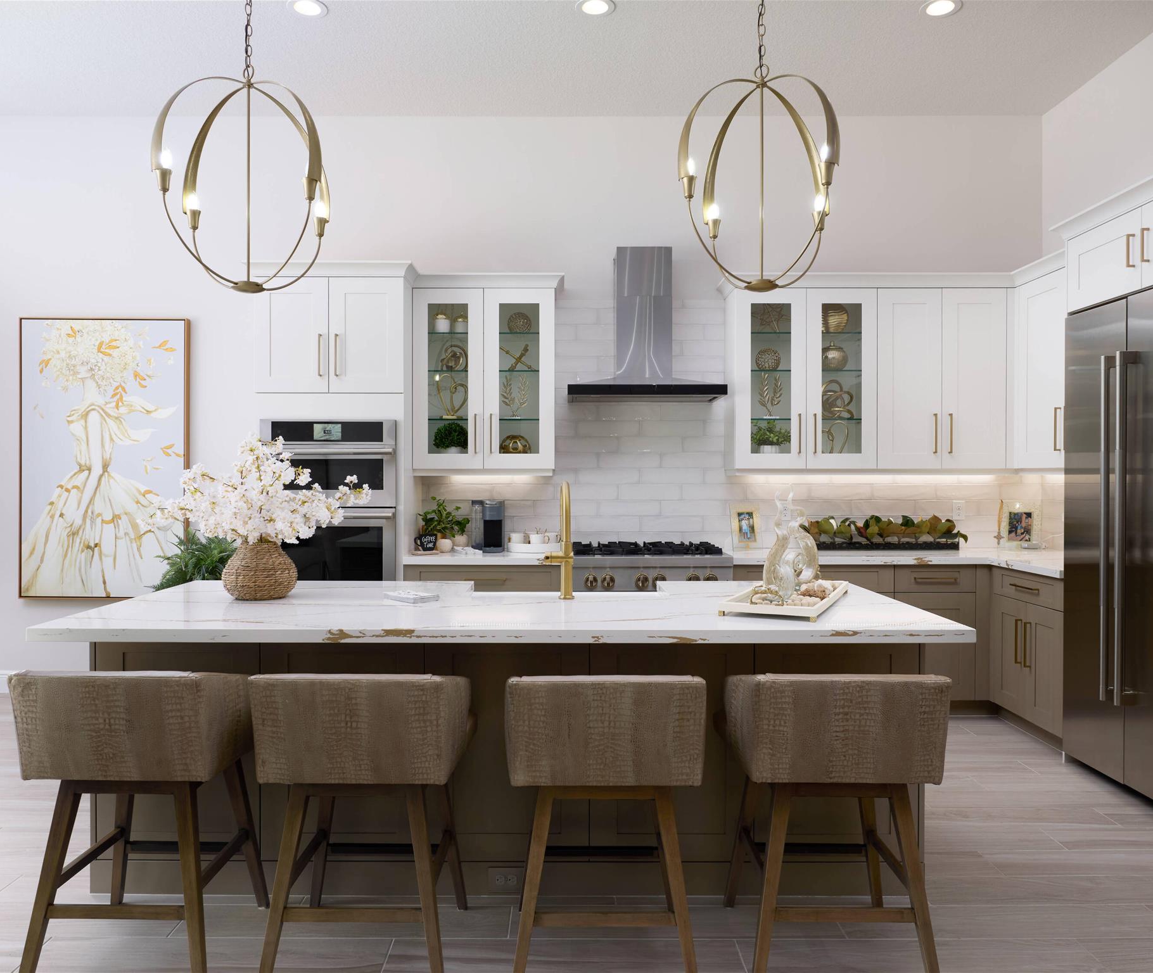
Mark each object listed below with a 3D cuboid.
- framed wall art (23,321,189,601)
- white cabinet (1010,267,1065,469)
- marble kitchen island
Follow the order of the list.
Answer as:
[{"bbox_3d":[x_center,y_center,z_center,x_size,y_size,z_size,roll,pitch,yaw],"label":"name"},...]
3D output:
[{"bbox_3d":[-2.955,-0.174,5.640,1.050,1.750,0.060,0,0,0],"label":"framed wall art"},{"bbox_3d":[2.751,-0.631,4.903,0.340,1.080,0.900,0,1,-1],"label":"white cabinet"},{"bbox_3d":[-0.228,0.872,3.251,2.787,0.914,1.210,0,1,-1],"label":"marble kitchen island"}]

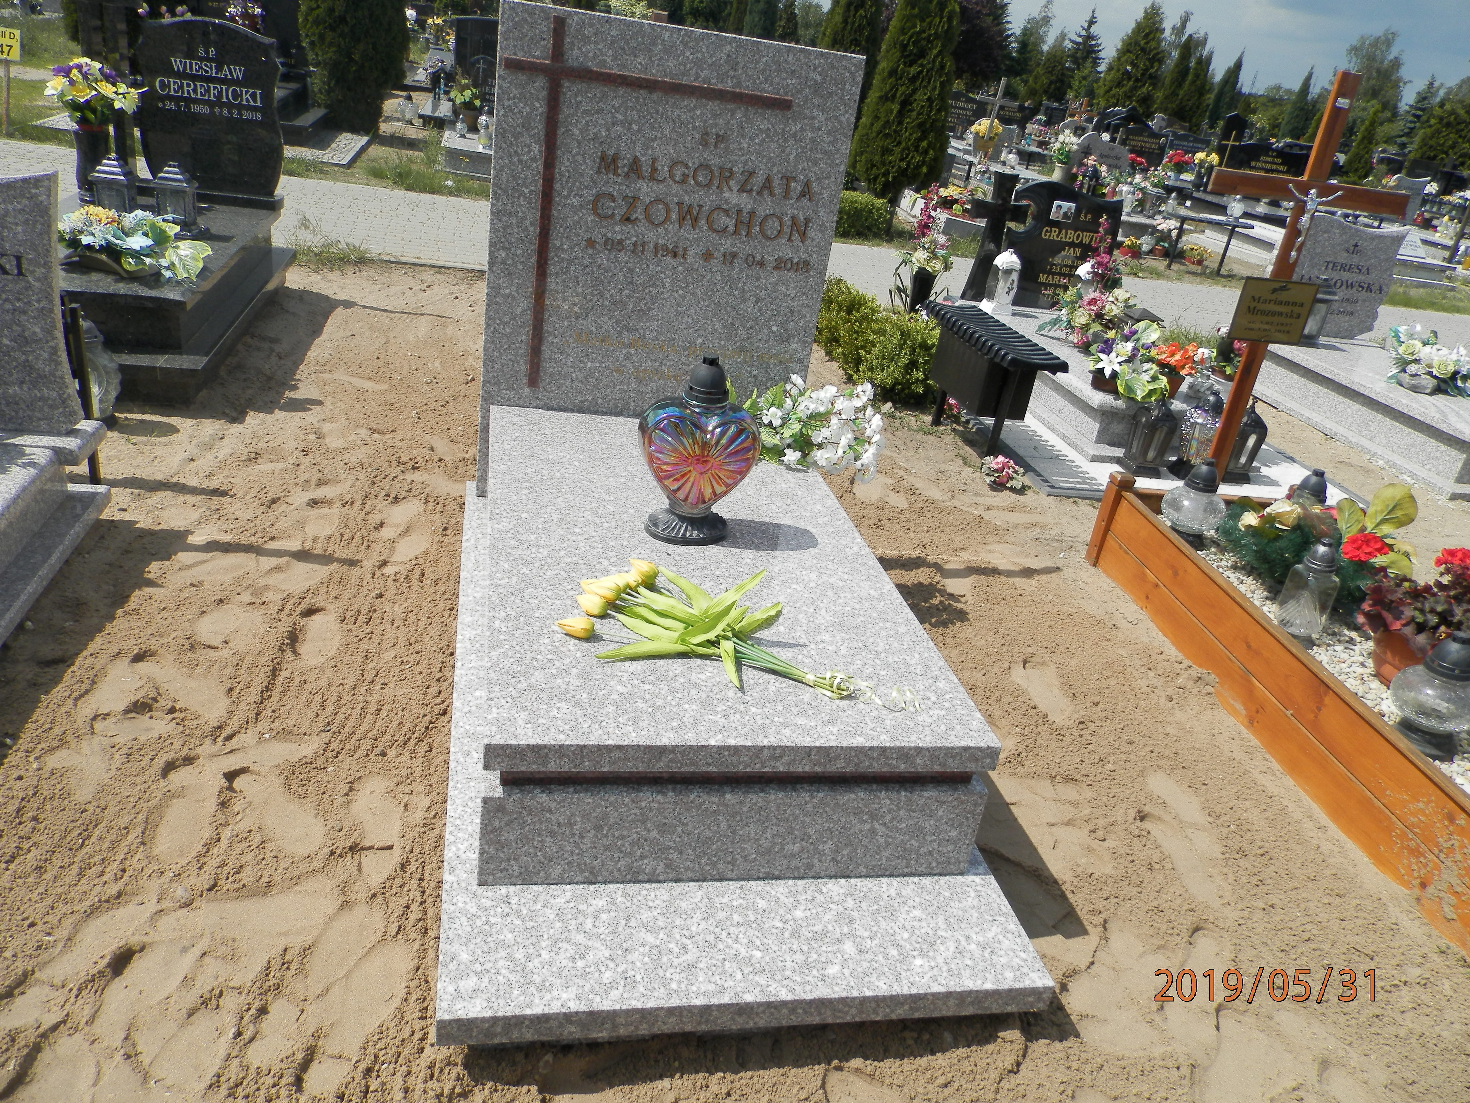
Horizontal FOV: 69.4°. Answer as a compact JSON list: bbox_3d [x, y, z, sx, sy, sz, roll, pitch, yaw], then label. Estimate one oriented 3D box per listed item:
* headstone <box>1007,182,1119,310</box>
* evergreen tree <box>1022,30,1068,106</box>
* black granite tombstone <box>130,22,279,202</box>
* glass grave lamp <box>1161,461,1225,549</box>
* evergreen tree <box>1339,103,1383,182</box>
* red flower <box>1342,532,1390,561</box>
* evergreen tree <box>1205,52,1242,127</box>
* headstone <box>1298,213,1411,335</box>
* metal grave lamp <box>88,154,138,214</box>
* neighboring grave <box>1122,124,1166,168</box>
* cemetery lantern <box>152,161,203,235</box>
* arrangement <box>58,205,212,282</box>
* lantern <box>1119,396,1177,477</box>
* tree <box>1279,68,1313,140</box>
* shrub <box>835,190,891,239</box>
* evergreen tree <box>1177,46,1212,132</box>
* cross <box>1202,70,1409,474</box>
[{"bbox_3d":[1.659,-1.583,5.518,0.580,0.633,0.080,3,26,-14],"label":"headstone"},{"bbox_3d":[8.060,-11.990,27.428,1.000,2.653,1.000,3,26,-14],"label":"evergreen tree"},{"bbox_3d":[-2.393,-2.033,4.855,0.620,0.735,0.080,3,26,-14],"label":"black granite tombstone"},{"bbox_3d":[1.480,-0.166,3.409,0.195,0.275,0.195,3,26,-14],"label":"glass grave lamp"},{"bbox_3d":[13.482,-8.586,22.990,0.750,2.129,0.750,3,26,-14],"label":"evergreen tree"},{"bbox_3d":[1.639,-0.010,2.755,0.122,0.056,0.113,3,26,-14],"label":"red flower"},{"bbox_3d":[17.232,-15.609,37.359,0.900,3.710,0.900,3,26,-14],"label":"evergreen tree"},{"bbox_3d":[3.761,-1.702,6.614,0.720,0.710,0.080,3,26,-14],"label":"headstone"},{"bbox_3d":[-2.291,-1.318,3.904,0.162,0.261,0.162,-3,28,-25],"label":"metal grave lamp"},{"bbox_3d":[5.869,-5.718,15.139,0.680,0.660,0.100,3,26,-14],"label":"neighboring grave"},{"bbox_3d":[-2.261,-1.436,4.327,0.165,0.275,0.165,3,26,-14],"label":"cemetery lantern"},{"bbox_3d":[-2.027,-1.056,3.565,0.468,0.171,0.270,3,26,-14],"label":"arrangement"},{"bbox_3d":[1.777,-0.512,4.517,0.150,0.350,0.150,3,26,-14],"label":"lantern"},{"bbox_3d":[14.905,-11.341,28.376,0.950,2.812,0.950,3,26,-14],"label":"tree"},{"bbox_3d":[1.033,-2.980,9.341,0.650,0.370,0.500,3,26,-14],"label":"shrub"},{"bbox_3d":[13.694,-13.246,31.718,0.900,3.280,0.900,3,26,-14],"label":"evergreen tree"},{"bbox_3d":[1.494,-0.594,3.017,0.612,1.405,0.075,2,26,-13],"label":"cross"}]

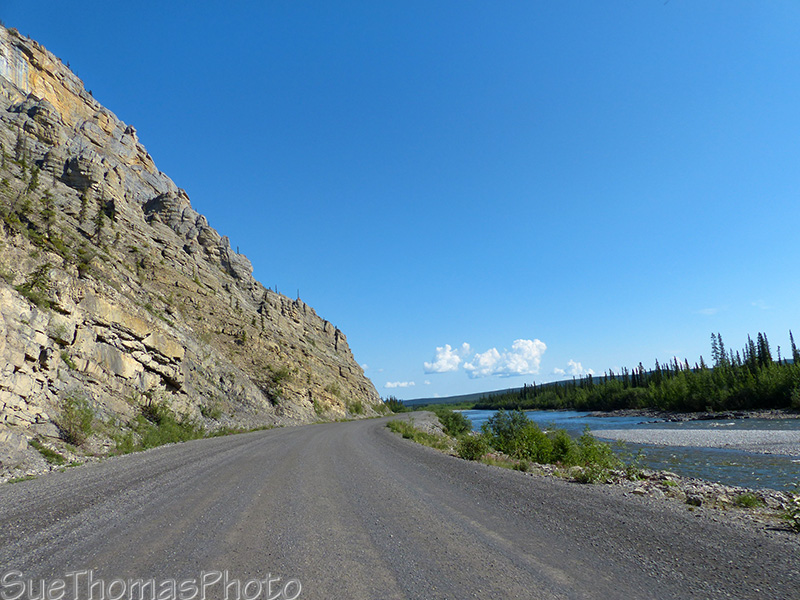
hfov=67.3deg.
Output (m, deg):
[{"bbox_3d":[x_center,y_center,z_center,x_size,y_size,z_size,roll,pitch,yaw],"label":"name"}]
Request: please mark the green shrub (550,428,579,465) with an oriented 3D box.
[{"bbox_3d":[3.833,3.425,14.000,0.720,0.870,0.700,0,-10,0],"label":"green shrub"}]

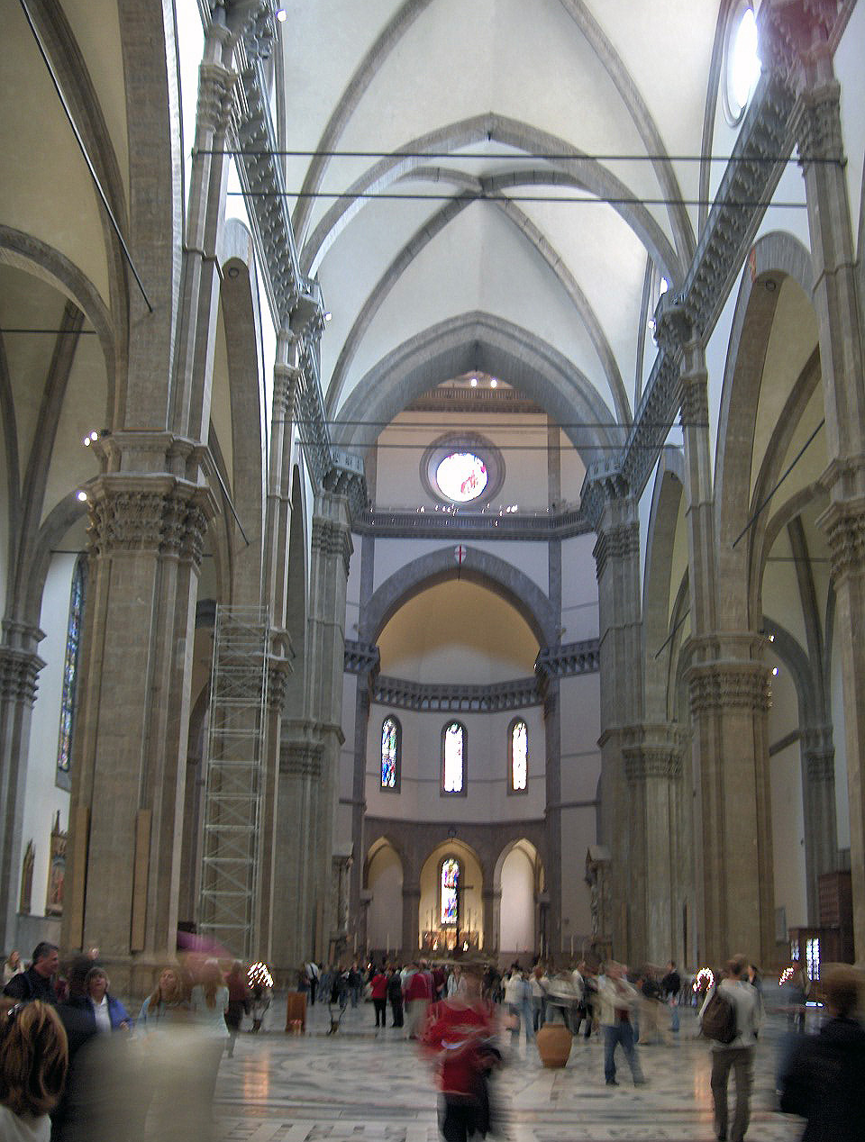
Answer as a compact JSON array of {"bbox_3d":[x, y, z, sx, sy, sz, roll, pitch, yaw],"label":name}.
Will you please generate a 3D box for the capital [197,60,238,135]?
[{"bbox_3d":[-6.434,-13.581,39.220,1.100,2.390,2.200,1,-17,0],"label":"capital"}]

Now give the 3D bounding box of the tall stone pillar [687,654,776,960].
[{"bbox_3d":[11.949,10.181,52.526,3.100,14.170,3.000,1,-17,0],"label":"tall stone pillar"}]

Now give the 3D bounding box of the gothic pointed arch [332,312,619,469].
[{"bbox_3d":[2.652,-10.454,80.811,17.300,10.400,4.200,1,-17,0],"label":"gothic pointed arch"}]

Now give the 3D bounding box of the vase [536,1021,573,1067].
[{"bbox_3d":[2.038,8.004,21.885,0.610,0.652,0.610,1,-17,0],"label":"vase"}]

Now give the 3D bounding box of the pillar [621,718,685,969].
[{"bbox_3d":[11.968,15.903,71.690,3.000,14.350,3.000,1,-17,0],"label":"pillar"}]

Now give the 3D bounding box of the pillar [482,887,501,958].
[{"bbox_3d":[5.884,35.397,129.805,2.000,7.500,1.800,1,-17,0],"label":"pillar"}]

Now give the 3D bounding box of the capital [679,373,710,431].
[{"bbox_3d":[11.425,-7.159,57.785,1.100,2.560,2.200,1,-17,0],"label":"capital"}]

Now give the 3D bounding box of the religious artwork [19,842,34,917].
[{"bbox_3d":[-17.251,13.088,55.520,0.250,3.150,1.250,1,-17,0],"label":"religious artwork"}]

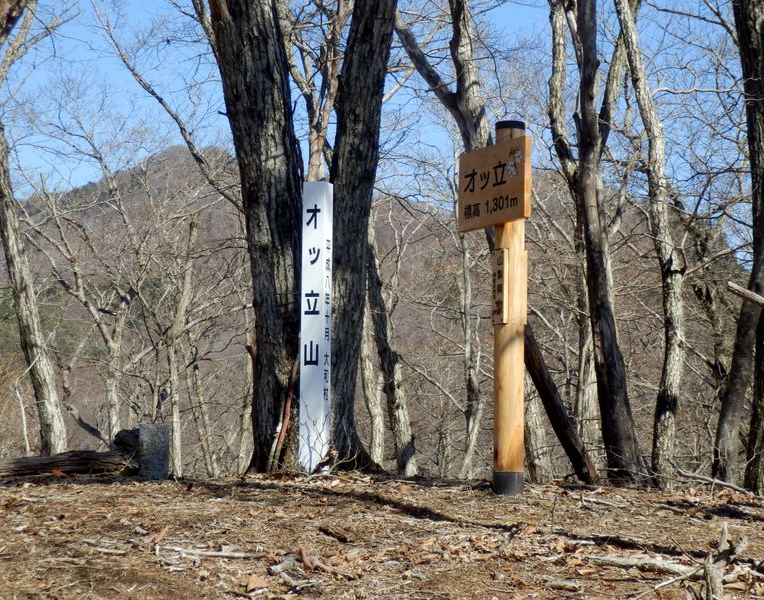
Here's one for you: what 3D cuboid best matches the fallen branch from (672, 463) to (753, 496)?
[{"bbox_3d":[1.637,0.890,10.100,0.027,0.027,0.532,4,10,-40],"label":"fallen branch"}]

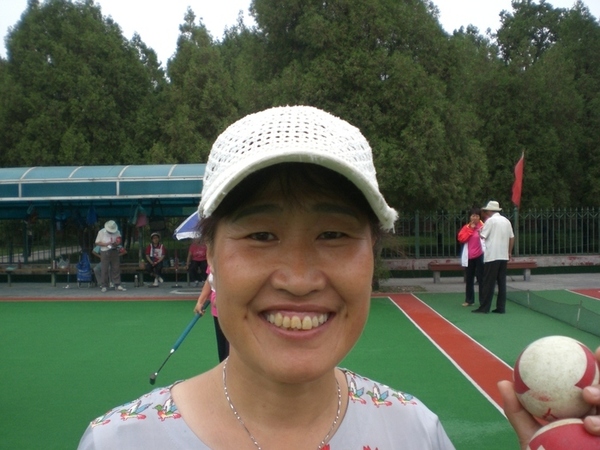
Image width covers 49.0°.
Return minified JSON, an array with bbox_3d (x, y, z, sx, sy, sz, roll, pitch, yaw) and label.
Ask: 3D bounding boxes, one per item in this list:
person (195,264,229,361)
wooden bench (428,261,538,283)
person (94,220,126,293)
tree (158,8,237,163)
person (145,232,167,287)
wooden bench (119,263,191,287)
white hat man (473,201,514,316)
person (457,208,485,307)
[{"bbox_3d":[-0.629,0.645,5.846,0.560,1.570,0.450,-1,0,23],"label":"person"},{"bbox_3d":[4.206,1.086,15.149,2.470,0.450,0.420,-1,0,1],"label":"wooden bench"},{"bbox_3d":[-4.111,0.661,14.246,0.580,1.560,0.450,-1,0,-12],"label":"person"},{"bbox_3d":[-4.197,-3.772,26.974,3.700,10.300,3.700,-1,0,0],"label":"tree"},{"bbox_3d":[-3.366,0.804,15.297,0.500,1.240,0.750,-1,0,-5],"label":"person"},{"bbox_3d":[-3.438,1.209,15.549,1.700,0.430,0.420,-1,0,1],"label":"wooden bench"},{"bbox_3d":[2.976,0.499,10.196,0.530,1.710,0.420,-1,0,-30],"label":"white hat man"},{"bbox_3d":[2.857,0.547,11.046,0.480,1.610,0.380,-1,0,5],"label":"person"}]

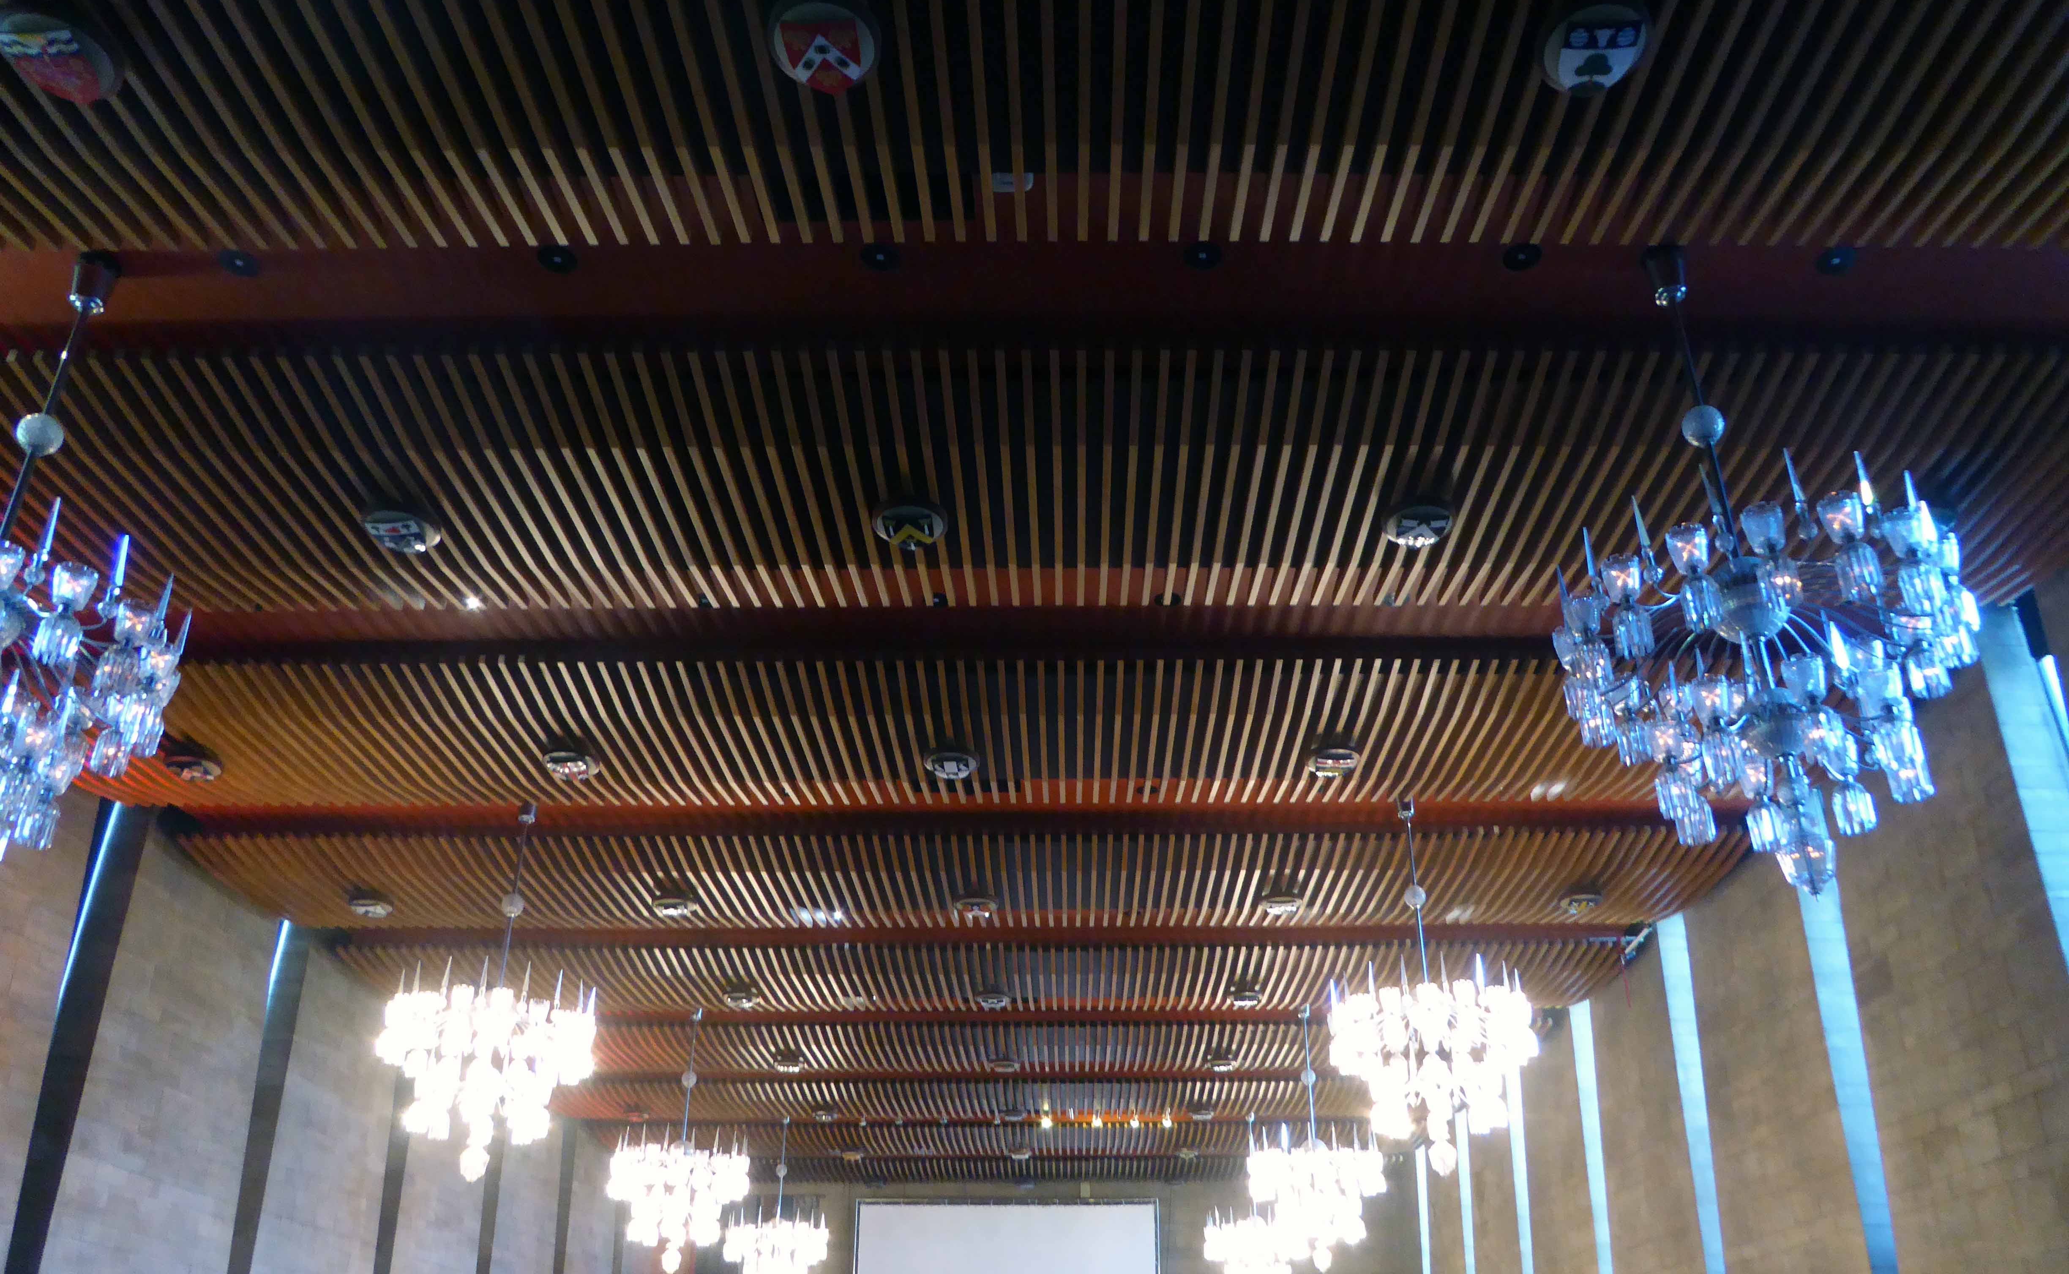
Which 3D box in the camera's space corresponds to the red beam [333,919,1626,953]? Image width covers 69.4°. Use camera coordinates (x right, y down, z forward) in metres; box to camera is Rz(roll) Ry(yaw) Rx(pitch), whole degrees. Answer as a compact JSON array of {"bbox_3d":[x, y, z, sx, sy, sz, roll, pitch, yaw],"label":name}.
[{"bbox_3d":[-0.548,3.141,16.648,14.145,0.293,0.966,0,-29,2],"label":"red beam"}]

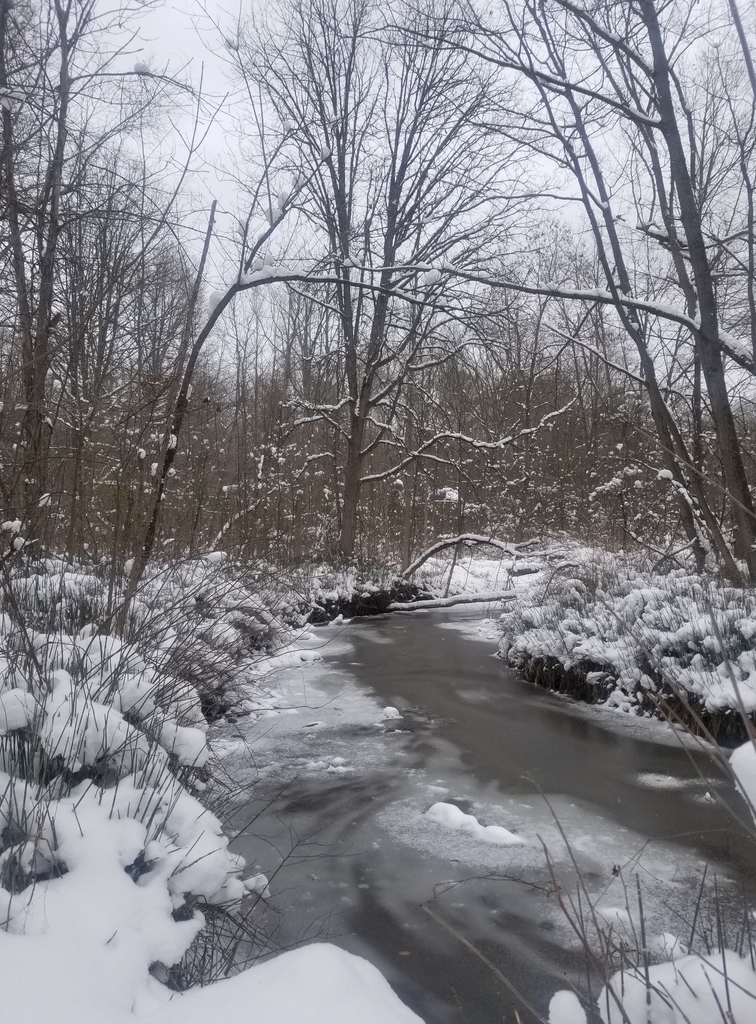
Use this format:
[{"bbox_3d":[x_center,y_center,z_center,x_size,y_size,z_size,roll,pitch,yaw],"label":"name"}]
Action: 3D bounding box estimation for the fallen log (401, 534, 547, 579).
[{"bbox_3d":[2.148,0.981,16.950,3.314,0.930,0.600,0,0,-12],"label":"fallen log"}]

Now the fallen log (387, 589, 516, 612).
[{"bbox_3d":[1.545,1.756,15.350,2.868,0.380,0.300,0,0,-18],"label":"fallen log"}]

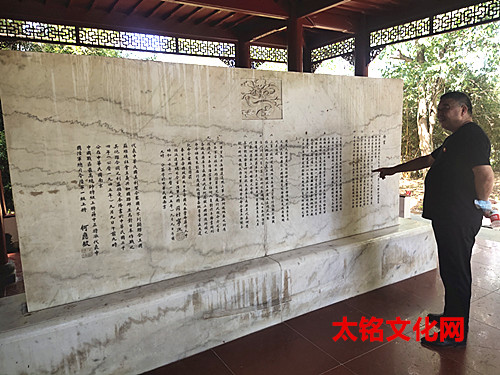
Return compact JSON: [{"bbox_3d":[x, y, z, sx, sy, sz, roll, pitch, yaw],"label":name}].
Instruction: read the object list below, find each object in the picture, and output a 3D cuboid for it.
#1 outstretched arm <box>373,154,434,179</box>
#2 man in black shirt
[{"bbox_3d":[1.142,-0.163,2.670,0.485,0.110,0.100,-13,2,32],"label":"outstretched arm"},{"bbox_3d":[1.236,0.202,2.485,0.730,1.670,0.580,0,9,12],"label":"man in black shirt"}]

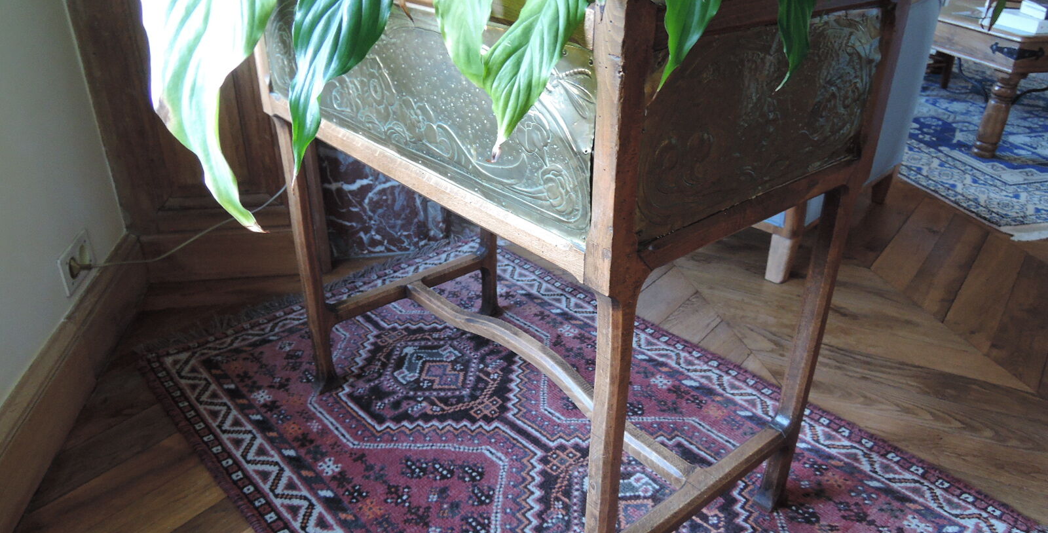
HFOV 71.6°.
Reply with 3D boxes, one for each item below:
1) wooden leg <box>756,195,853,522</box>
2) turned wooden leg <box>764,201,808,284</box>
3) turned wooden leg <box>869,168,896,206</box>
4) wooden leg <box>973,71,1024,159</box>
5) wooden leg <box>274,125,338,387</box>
[{"bbox_3d":[0.420,0.138,1.099,0.041,0.569,0.038,-21,35,-34],"label":"wooden leg"},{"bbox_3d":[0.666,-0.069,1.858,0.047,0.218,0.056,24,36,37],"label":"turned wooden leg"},{"bbox_3d":[1.158,-0.268,2.334,0.043,0.118,0.046,24,36,37],"label":"turned wooden leg"},{"bbox_3d":[1.725,-0.552,2.644,0.087,0.308,0.087,-7,29,-13],"label":"wooden leg"},{"bbox_3d":[-0.402,-0.006,1.368,0.041,0.569,0.038,-21,35,-34],"label":"wooden leg"}]

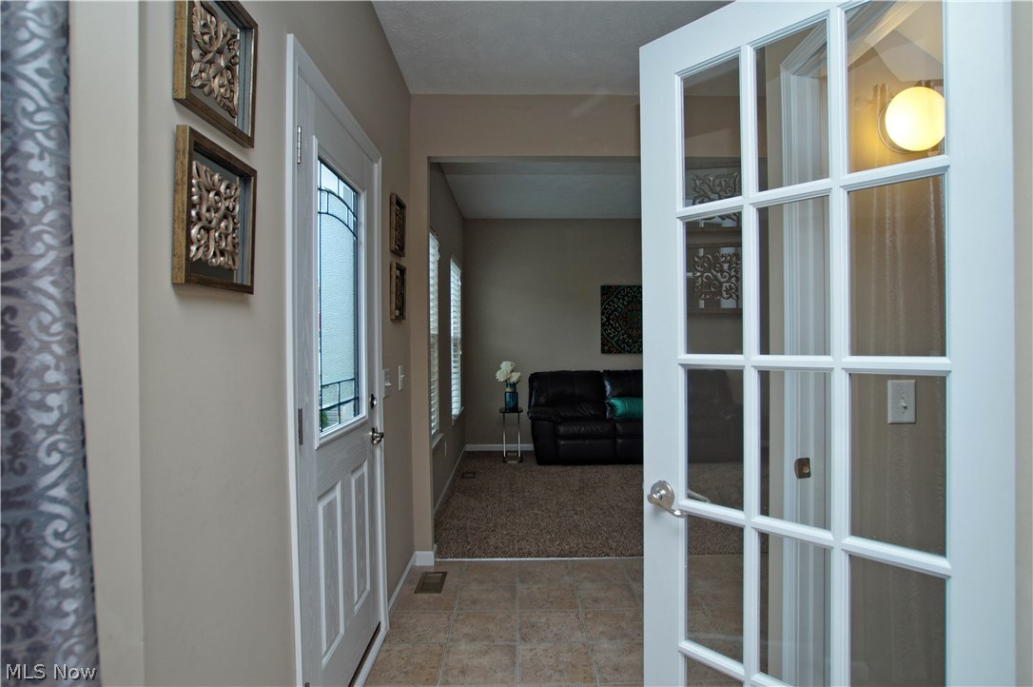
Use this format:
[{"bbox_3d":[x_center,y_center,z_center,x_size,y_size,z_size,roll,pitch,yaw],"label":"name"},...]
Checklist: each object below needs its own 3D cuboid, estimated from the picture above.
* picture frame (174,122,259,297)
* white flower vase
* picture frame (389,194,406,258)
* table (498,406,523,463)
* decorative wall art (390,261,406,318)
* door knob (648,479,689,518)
[{"bbox_3d":[-0.590,-0.245,1.083,0.027,0.278,0.259,2,0,0],"label":"picture frame"},{"bbox_3d":[-0.054,0.580,6.001,0.145,0.280,0.145,0,0,0],"label":"white flower vase"},{"bbox_3d":[-0.601,-0.592,2.785,0.027,0.278,0.259,1,0,0],"label":"picture frame"},{"bbox_3d":[-0.051,1.006,6.035,0.262,0.573,0.360,0,0,0],"label":"table"},{"bbox_3d":[-0.599,-0.256,2.778,0.027,0.278,0.259,1,0,0],"label":"decorative wall art"},{"bbox_3d":[0.360,0.378,1.312,0.064,0.074,0.128,-1,0,-42],"label":"door knob"}]

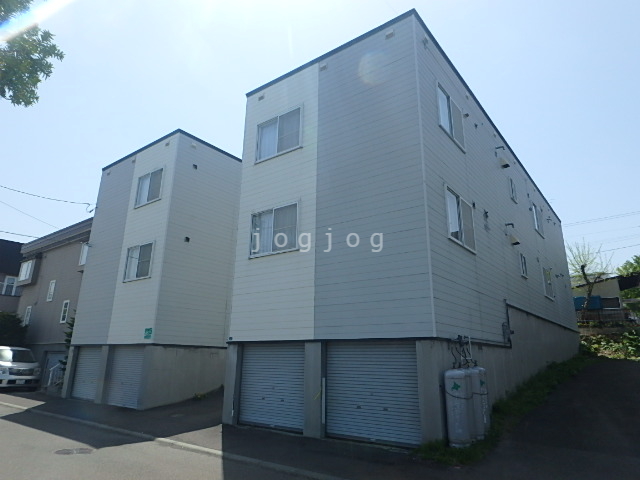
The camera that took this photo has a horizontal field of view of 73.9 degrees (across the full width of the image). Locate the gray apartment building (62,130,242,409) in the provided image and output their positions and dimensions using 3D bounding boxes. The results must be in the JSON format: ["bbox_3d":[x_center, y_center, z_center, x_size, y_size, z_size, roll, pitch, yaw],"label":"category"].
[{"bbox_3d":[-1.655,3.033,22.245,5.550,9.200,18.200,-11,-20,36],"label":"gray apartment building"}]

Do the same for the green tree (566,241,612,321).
[{"bbox_3d":[16.796,2.524,26.500,2.900,4.700,2.800,-9,-19,31],"label":"green tree"}]

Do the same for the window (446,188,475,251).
[{"bbox_3d":[3.297,-0.443,9.970,0.100,1.200,1.680,-11,-20,36],"label":"window"}]

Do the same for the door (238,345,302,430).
[{"bbox_3d":[-1.093,3.390,10.028,2.170,1.860,0.100,-11,-20,36],"label":"door"}]

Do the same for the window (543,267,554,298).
[{"bbox_3d":[9.455,1.828,17.701,0.100,1.200,1.700,-11,-20,36],"label":"window"}]

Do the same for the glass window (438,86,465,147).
[{"bbox_3d":[3.294,-3.062,10.671,0.100,1.200,1.680,-11,-20,36],"label":"glass window"}]

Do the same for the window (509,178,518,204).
[{"bbox_3d":[6.960,-1.710,15.273,0.100,0.820,0.840,-11,-20,36],"label":"window"}]

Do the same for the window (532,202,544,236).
[{"bbox_3d":[9.405,-0.808,18.343,0.100,1.200,1.700,-11,-20,36],"label":"window"}]

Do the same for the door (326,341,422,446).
[{"bbox_3d":[1.028,2.969,8.462,2.170,1.860,0.100,-11,-20,36],"label":"door"}]

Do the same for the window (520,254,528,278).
[{"bbox_3d":[6.949,0.904,14.555,0.100,0.820,0.840,-11,-20,36],"label":"window"}]

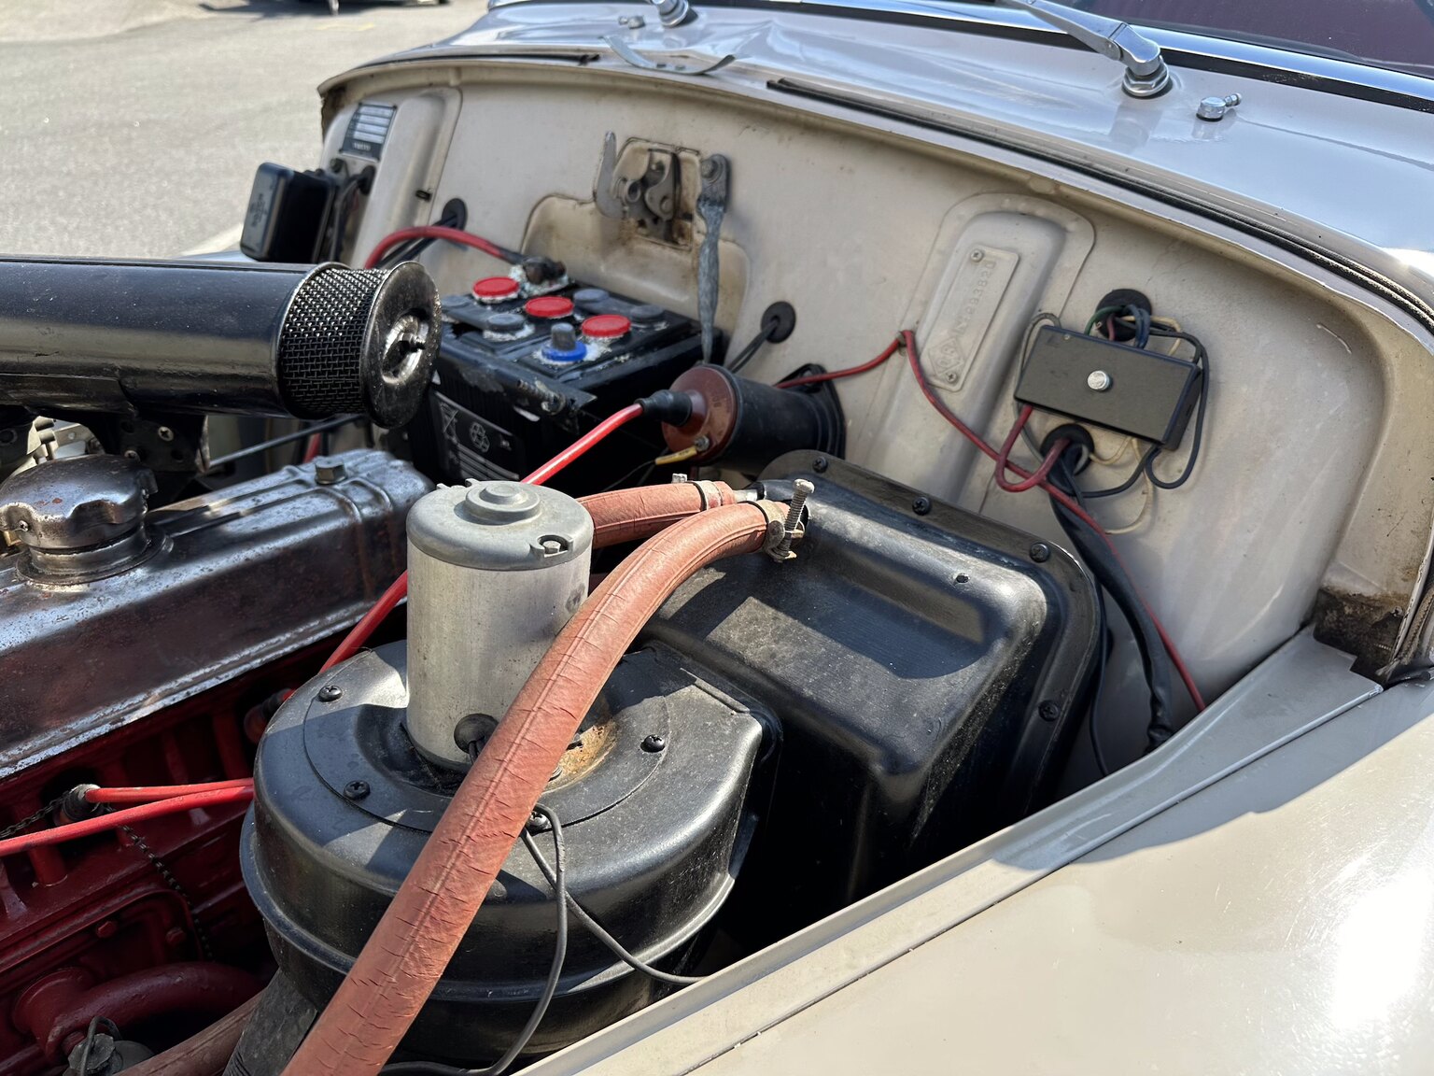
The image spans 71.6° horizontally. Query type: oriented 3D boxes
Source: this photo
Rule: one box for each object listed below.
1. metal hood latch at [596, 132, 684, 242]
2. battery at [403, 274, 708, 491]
[{"bbox_3d":[-0.063,-0.289,0.815,0.080,0.085,0.040,25,33,32],"label":"metal hood latch"},{"bbox_3d":[-0.135,-0.106,0.847,0.210,0.200,0.170,25,39,32],"label":"battery"}]

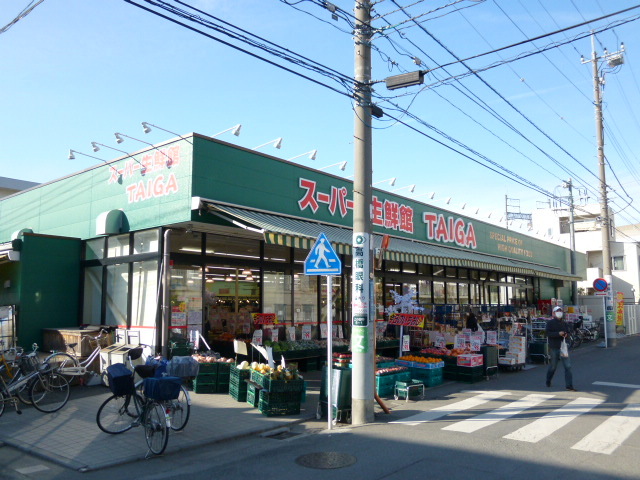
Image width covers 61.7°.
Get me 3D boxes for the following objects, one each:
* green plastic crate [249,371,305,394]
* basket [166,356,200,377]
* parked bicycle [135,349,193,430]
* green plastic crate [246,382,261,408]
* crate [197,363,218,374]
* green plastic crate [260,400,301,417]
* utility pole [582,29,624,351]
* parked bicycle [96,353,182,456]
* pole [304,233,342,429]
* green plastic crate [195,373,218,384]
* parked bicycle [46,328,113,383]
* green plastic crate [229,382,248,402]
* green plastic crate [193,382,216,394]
[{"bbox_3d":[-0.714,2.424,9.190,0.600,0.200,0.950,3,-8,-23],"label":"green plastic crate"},{"bbox_3d":[-1.930,1.791,7.580,0.400,0.250,0.330,5,-8,-32],"label":"basket"},{"bbox_3d":[-2.469,2.279,8.287,1.780,1.100,0.600,-7,-10,43],"label":"parked bicycle"},{"bbox_3d":[-1.006,2.747,9.607,0.460,0.370,0.450,3,-8,-22],"label":"green plastic crate"},{"bbox_3d":[-2.228,2.512,10.693,0.400,0.200,0.600,1,-7,-6],"label":"crate"},{"bbox_3d":[-0.659,2.769,8.890,0.560,0.190,0.450,3,-8,-22],"label":"green plastic crate"},{"bbox_3d":[12.994,-2.541,23.929,1.900,14.400,0.600,-5,-9,39],"label":"utility pole"},{"bbox_3d":[-2.380,2.165,7.136,0.620,1.100,1.740,7,-10,-44],"label":"parked bicycle"},{"bbox_3d":[0.052,1.327,7.978,0.600,2.889,0.110,-3,-8,22],"label":"pole"},{"bbox_3d":[-2.227,2.705,10.668,0.400,0.200,0.600,1,-7,-6],"label":"green plastic crate"},{"bbox_3d":[-4.756,2.424,11.021,0.570,1.050,1.780,-6,-10,40],"label":"parked bicycle"},{"bbox_3d":[-1.388,2.870,10.030,0.420,0.190,0.600,3,-8,-23],"label":"green plastic crate"},{"bbox_3d":[-2.275,2.939,10.761,0.420,0.190,0.520,2,-7,-16],"label":"green plastic crate"}]

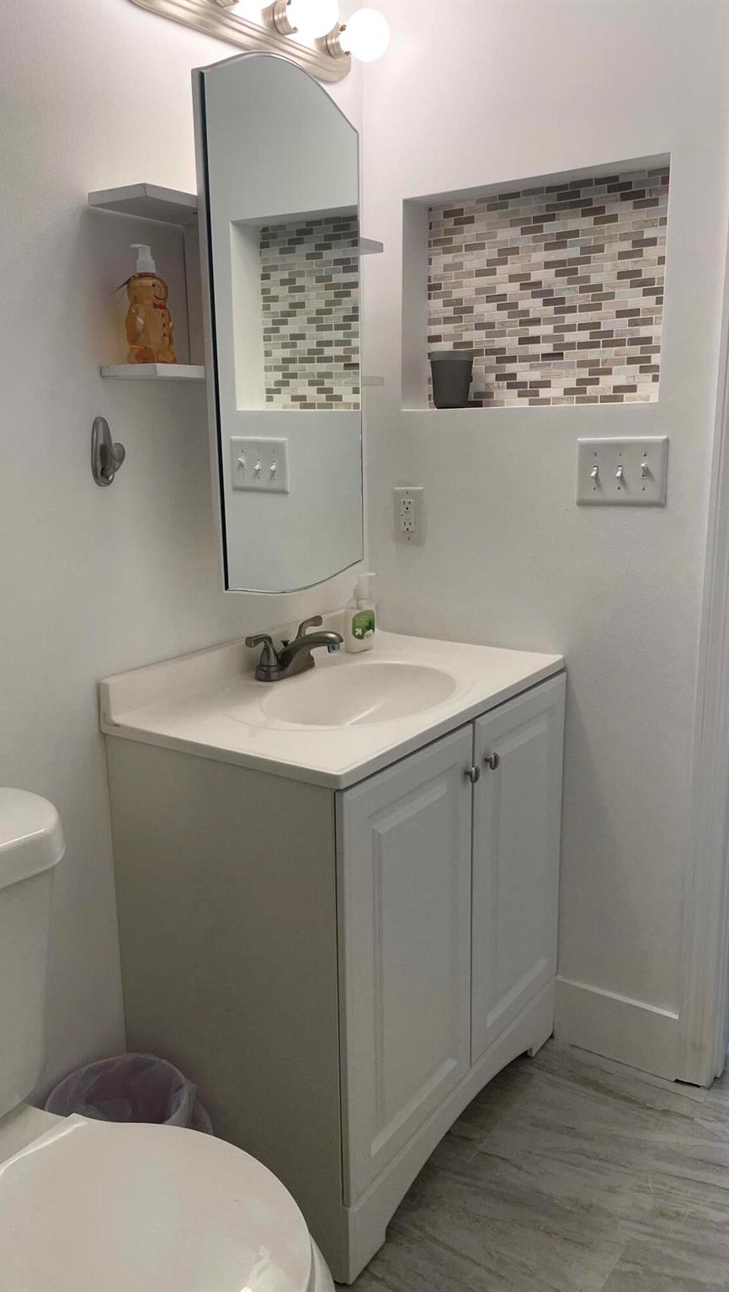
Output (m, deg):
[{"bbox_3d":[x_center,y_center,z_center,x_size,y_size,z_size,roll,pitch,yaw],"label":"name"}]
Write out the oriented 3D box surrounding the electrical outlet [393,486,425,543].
[{"bbox_3d":[0.095,-0.274,2.055,0.078,0.123,0.008,8,16,34],"label":"electrical outlet"}]

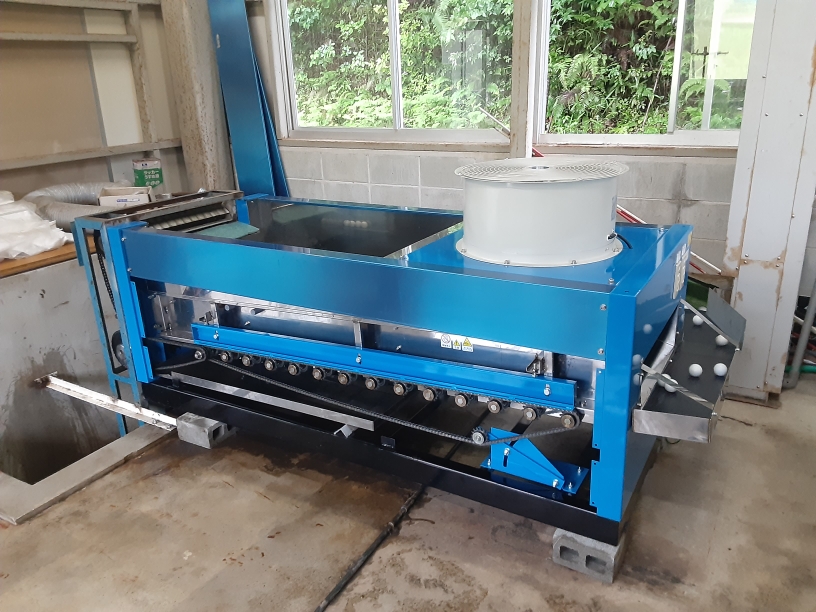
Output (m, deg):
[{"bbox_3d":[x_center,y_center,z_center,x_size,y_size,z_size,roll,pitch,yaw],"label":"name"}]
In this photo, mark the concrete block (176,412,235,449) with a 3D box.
[{"bbox_3d":[-0.898,0.538,2.886,0.190,0.100,0.190,9,22,30],"label":"concrete block"}]

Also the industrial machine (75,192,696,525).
[{"bbox_3d":[-0.166,0.055,2.818,2.440,0.810,0.950,9,22,30],"label":"industrial machine"}]

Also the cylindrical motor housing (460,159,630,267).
[{"bbox_3d":[0.462,-0.344,2.245,0.590,0.270,0.590,-2,19,1],"label":"cylindrical motor housing"}]

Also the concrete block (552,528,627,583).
[{"bbox_3d":[0.592,0.763,2.060,0.190,0.100,0.190,9,22,30],"label":"concrete block"}]

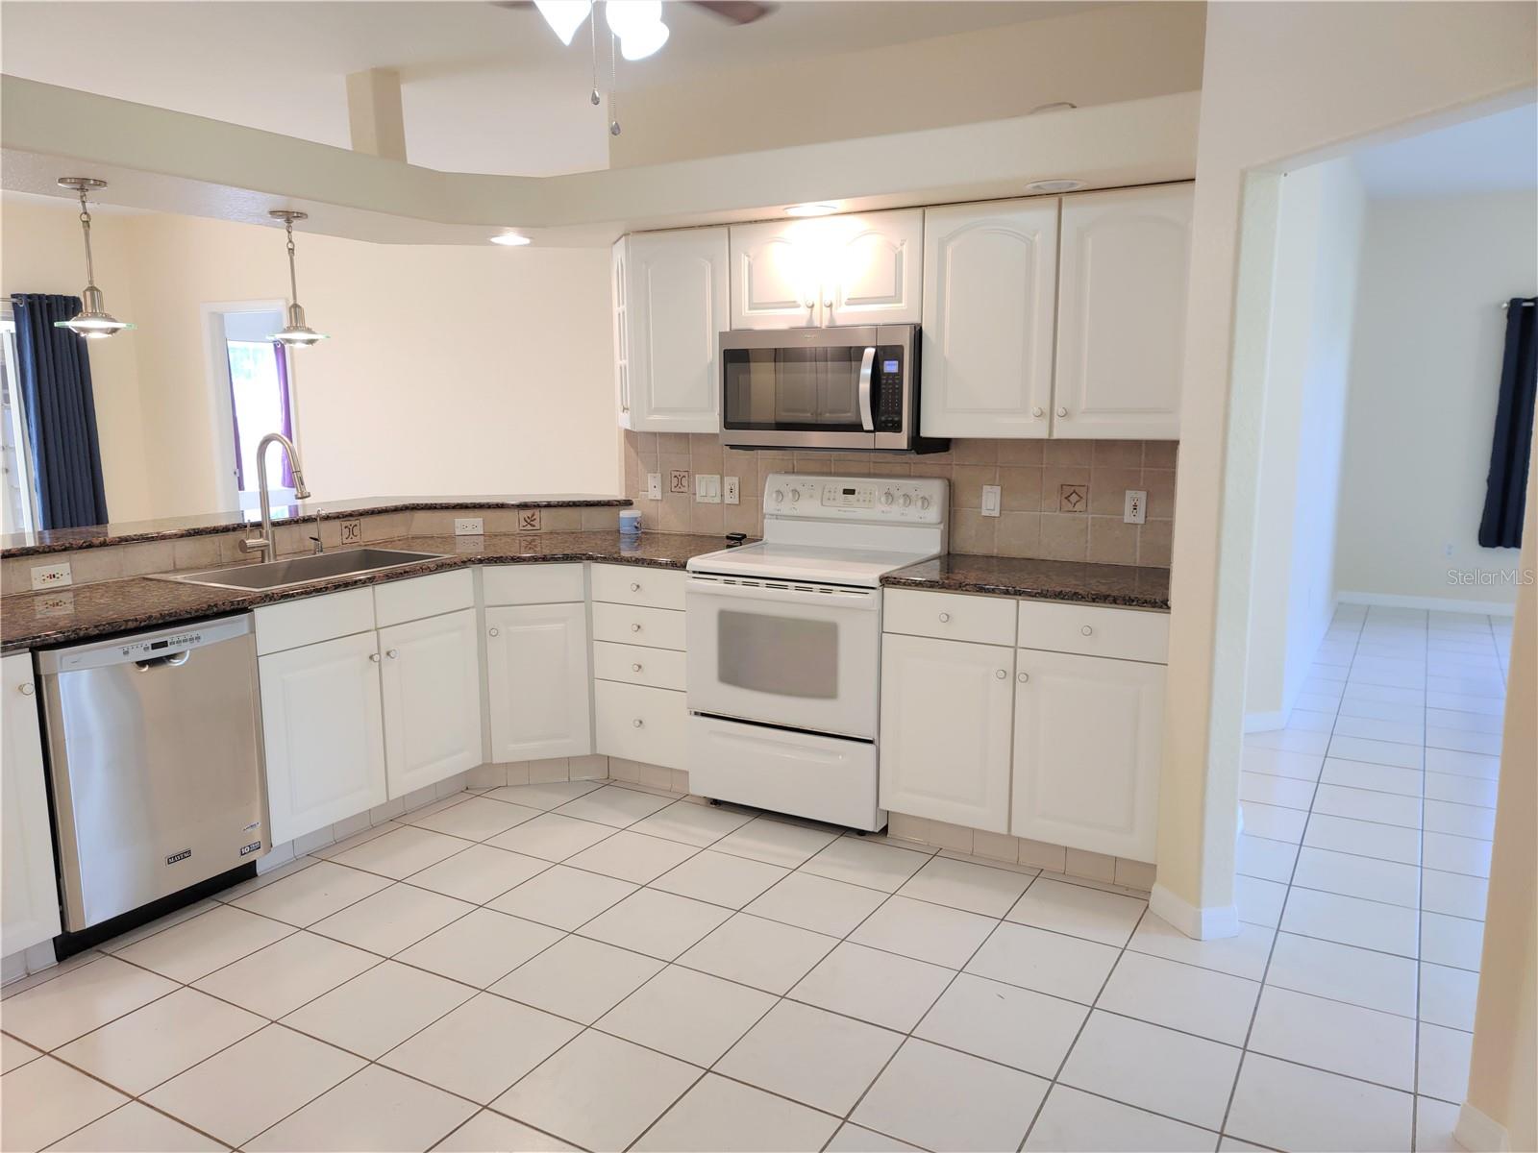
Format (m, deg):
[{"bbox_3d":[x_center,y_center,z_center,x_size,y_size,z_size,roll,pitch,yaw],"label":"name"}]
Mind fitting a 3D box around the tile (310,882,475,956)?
[{"bbox_3d":[-1.099,1.007,3.390,0.343,0.010,0.343,6,11,29],"label":"tile"}]

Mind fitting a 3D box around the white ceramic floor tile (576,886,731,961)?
[{"bbox_3d":[-0.323,1.004,3.336,0.341,0.010,0.341,6,11,30],"label":"white ceramic floor tile"}]

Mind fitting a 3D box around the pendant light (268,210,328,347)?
[{"bbox_3d":[-1.678,-1.046,4.080,0.205,0.452,0.205,5,11,29],"label":"pendant light"}]

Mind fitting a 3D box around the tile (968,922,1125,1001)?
[{"bbox_3d":[0.737,1.030,3.085,0.338,0.010,0.338,5,11,30],"label":"tile"}]

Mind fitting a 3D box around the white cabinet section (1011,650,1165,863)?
[{"bbox_3d":[1.103,0.505,3.763,0.446,0.609,0.550,5,11,29],"label":"white cabinet section"}]

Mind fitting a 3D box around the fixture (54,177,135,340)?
[{"bbox_3d":[-2.018,-0.946,3.440,0.205,0.452,0.205,5,11,29],"label":"fixture"}]

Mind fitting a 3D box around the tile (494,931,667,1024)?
[{"bbox_3d":[-0.501,1.064,3.058,0.343,0.010,0.343,6,11,29],"label":"tile"}]

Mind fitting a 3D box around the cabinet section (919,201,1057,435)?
[{"bbox_3d":[0.793,-0.859,3.923,0.449,0.750,0.320,5,11,29],"label":"cabinet section"}]

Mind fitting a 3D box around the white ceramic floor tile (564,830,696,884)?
[{"bbox_3d":[-0.445,0.926,3.797,0.341,0.010,0.341,6,11,30],"label":"white ceramic floor tile"}]

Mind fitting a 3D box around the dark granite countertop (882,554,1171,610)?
[{"bbox_3d":[0.925,0.014,3.792,0.915,0.034,0.625,5,11,28],"label":"dark granite countertop"}]

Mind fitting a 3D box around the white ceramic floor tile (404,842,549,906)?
[{"bbox_3d":[-0.922,0.954,3.696,0.343,0.010,0.343,6,11,29],"label":"white ceramic floor tile"}]

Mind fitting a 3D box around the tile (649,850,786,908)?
[{"bbox_3d":[-0.151,0.954,3.631,0.341,0.010,0.341,6,11,30],"label":"tile"}]

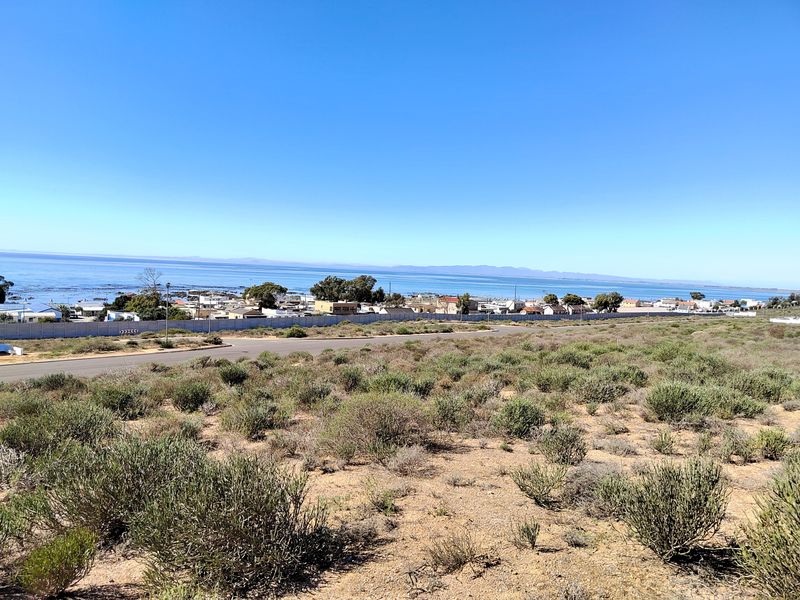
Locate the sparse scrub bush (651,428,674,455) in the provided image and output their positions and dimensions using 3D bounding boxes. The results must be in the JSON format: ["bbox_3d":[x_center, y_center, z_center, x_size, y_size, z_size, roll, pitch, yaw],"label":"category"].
[{"bbox_3d":[2.972,1.586,5.998,0.271,0.277,0.249,4,4,27],"label":"sparse scrub bush"}]

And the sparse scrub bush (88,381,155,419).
[{"bbox_3d":[-4.840,1.708,9.281,1.120,0.613,1.030,1,4,-27],"label":"sparse scrub bush"}]

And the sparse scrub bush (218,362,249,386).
[{"bbox_3d":[-4.141,1.843,13.243,0.748,0.577,0.689,2,3,-17],"label":"sparse scrub bush"}]

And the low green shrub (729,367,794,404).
[{"bbox_3d":[6.283,1.470,9.203,1.075,0.573,0.989,5,4,35],"label":"low green shrub"}]

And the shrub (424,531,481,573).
[{"bbox_3d":[0.358,1.653,3.493,0.361,0.262,0.313,3,3,0],"label":"shrub"}]

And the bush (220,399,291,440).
[{"bbox_3d":[-2.110,1.759,7.759,1.001,0.561,0.818,3,3,0],"label":"bush"}]

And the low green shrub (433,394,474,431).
[{"bbox_3d":[0.776,1.588,7.588,0.601,0.482,0.553,3,3,6],"label":"low green shrub"}]

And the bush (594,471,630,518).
[{"bbox_3d":[1.759,1.595,4.359,0.386,0.374,0.354,3,3,0],"label":"bush"}]

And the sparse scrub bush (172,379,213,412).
[{"bbox_3d":[-3.870,1.781,9.914,0.731,0.615,0.671,3,3,0],"label":"sparse scrub bush"}]

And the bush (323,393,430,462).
[{"bbox_3d":[-0.268,1.462,6.399,1.304,0.704,1.200,3,3,-2],"label":"bush"}]

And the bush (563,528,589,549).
[{"bbox_3d":[1.218,1.621,3.656,0.193,0.130,0.177,4,3,20],"label":"bush"}]

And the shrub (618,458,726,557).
[{"bbox_3d":[1.868,1.426,3.617,0.720,0.653,0.662,3,3,0],"label":"shrub"}]

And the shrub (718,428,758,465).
[{"bbox_3d":[3.560,1.512,5.583,0.400,0.372,0.368,5,4,33],"label":"shrub"}]

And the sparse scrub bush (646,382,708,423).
[{"bbox_3d":[4.139,1.492,7.888,0.981,0.540,0.903,4,4,28],"label":"sparse scrub bush"}]

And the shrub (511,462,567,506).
[{"bbox_3d":[1.205,1.605,4.622,0.477,0.364,0.414,3,3,0],"label":"shrub"}]

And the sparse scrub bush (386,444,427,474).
[{"bbox_3d":[0.074,1.635,5.507,0.415,0.280,0.382,3,3,2],"label":"sparse scrub bush"}]

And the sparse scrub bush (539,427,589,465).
[{"bbox_3d":[1.830,1.628,5.948,0.548,0.408,0.504,3,3,0],"label":"sparse scrub bush"}]

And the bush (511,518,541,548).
[{"bbox_3d":[0.887,1.650,3.755,0.208,0.201,0.180,3,3,0],"label":"bush"}]

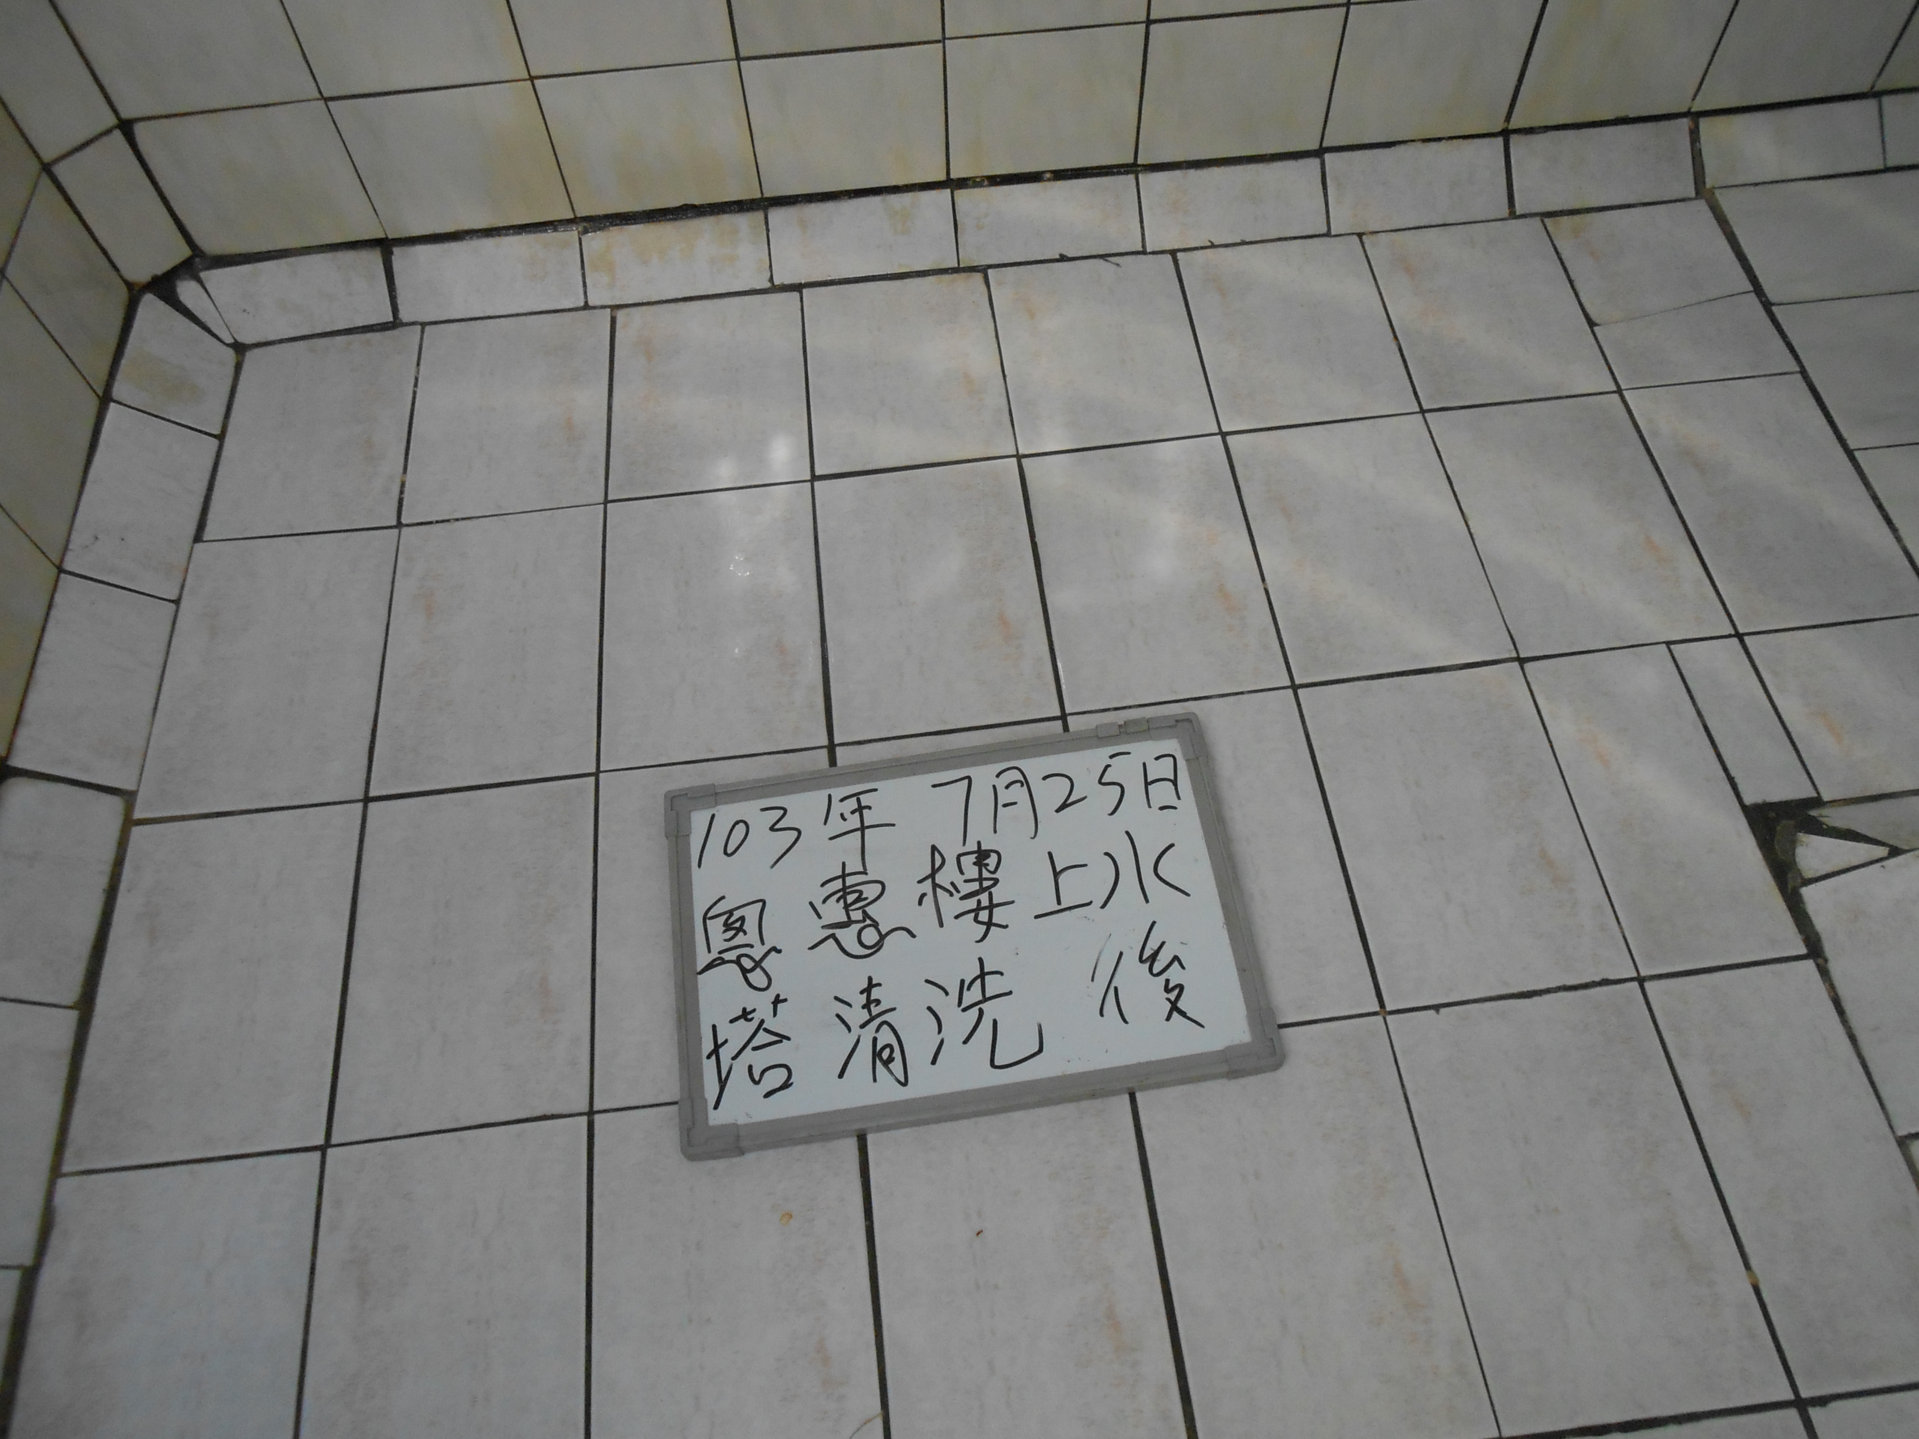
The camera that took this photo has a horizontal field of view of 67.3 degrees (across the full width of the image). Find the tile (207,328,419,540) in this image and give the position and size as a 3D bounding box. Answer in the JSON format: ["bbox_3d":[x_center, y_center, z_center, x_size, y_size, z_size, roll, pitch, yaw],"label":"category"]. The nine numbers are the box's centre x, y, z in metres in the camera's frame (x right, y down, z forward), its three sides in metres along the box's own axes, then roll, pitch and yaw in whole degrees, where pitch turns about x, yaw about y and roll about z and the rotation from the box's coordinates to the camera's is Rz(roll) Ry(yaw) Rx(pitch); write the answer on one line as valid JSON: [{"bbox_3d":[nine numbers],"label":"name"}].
[{"bbox_3d":[-0.657,-0.294,1.484,0.185,0.010,0.269,-7,58,-2],"label":"tile"}]

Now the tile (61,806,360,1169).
[{"bbox_3d":[-0.596,0.209,1.172,0.196,0.010,0.300,-7,58,-2],"label":"tile"}]

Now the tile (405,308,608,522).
[{"bbox_3d":[-0.459,-0.313,1.482,0.199,0.010,0.271,-6,58,-1],"label":"tile"}]

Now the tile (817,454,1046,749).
[{"bbox_3d":[-0.026,-0.116,1.349,0.200,0.010,0.300,-6,58,-2],"label":"tile"}]

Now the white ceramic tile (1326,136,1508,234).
[{"bbox_3d":[0.499,-0.585,1.576,0.196,0.010,0.086,-7,95,-2],"label":"white ceramic tile"}]

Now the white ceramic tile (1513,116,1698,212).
[{"bbox_3d":[0.706,-0.609,1.582,0.197,0.010,0.086,-6,95,-1],"label":"white ceramic tile"}]

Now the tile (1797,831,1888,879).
[{"bbox_3d":[0.717,0.107,1.183,0.079,0.010,0.039,-14,59,-6],"label":"tile"}]

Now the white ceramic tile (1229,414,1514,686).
[{"bbox_3d":[0.381,-0.166,1.363,0.200,0.010,0.300,-7,58,-2],"label":"white ceramic tile"}]

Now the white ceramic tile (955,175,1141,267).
[{"bbox_3d":[0.097,-0.542,1.571,0.200,0.081,0.010,-5,13,-1],"label":"white ceramic tile"}]

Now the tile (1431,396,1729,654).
[{"bbox_3d":[0.578,-0.187,1.361,0.195,0.010,0.296,-6,58,-2],"label":"tile"}]

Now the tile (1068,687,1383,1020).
[{"bbox_3d":[0.212,0.115,1.198,0.200,0.010,0.300,-6,58,-2],"label":"tile"}]

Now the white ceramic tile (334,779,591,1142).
[{"bbox_3d":[-0.394,0.187,1.171,0.196,0.010,0.295,-7,58,-2],"label":"white ceramic tile"}]

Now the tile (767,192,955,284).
[{"bbox_3d":[-0.104,-0.512,1.534,0.194,0.010,0.080,-6,96,-2],"label":"tile"}]

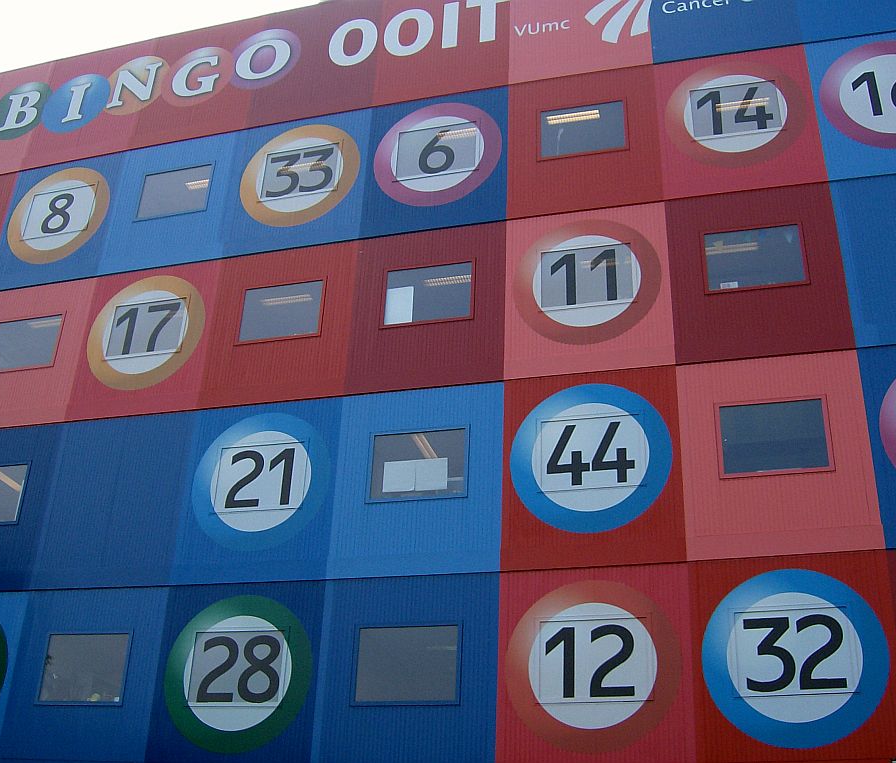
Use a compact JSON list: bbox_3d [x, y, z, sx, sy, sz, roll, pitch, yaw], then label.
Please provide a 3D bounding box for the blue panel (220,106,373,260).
[{"bbox_3d":[-2.579,-3.438,18.372,2.476,2.870,0.100,-5,-28,15],"label":"blue panel"}]

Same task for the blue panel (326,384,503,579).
[{"bbox_3d":[-0.430,1.403,15.120,2.476,2.870,0.100,-5,-28,15],"label":"blue panel"}]

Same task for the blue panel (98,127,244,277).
[{"bbox_3d":[-6.016,-3.910,23.285,3.000,3.500,0.100,-5,-29,15],"label":"blue panel"}]

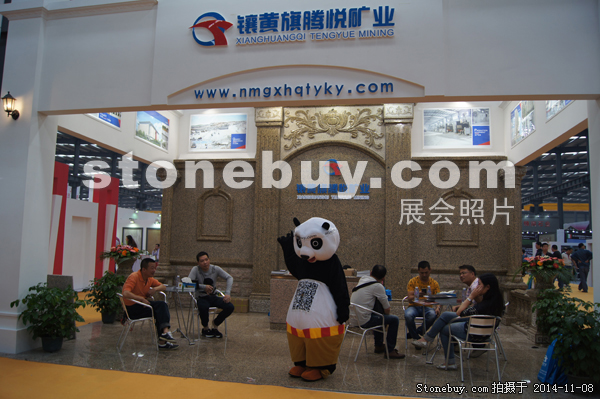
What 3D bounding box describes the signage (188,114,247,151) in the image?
[{"bbox_3d":[-1.929,-1.577,10.579,1.380,0.910,0.060,0,-5,10],"label":"signage"}]

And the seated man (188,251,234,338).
[{"bbox_3d":[-1.372,1.472,7.157,0.660,1.320,0.780,2,-5,-9],"label":"seated man"}]

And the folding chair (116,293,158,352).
[{"bbox_3d":[-2.342,1.756,6.497,0.570,0.760,0.560,3,-6,-20],"label":"folding chair"}]

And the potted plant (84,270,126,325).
[{"bbox_3d":[-3.208,1.699,7.818,0.830,0.880,0.820,1,-5,11],"label":"potted plant"}]

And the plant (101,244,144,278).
[{"bbox_3d":[-3.438,1.171,8.679,0.740,0.600,0.660,2,-5,-10],"label":"plant"}]

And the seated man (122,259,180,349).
[{"bbox_3d":[-2.167,1.501,6.530,0.820,1.280,0.530,1,-5,-2],"label":"seated man"}]

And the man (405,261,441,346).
[{"bbox_3d":[1.857,1.569,6.834,0.540,1.250,0.720,0,-5,16],"label":"man"}]

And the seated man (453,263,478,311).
[{"bbox_3d":[2.422,1.583,6.382,0.850,1.270,0.540,1,-5,0],"label":"seated man"}]

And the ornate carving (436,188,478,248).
[{"bbox_3d":[3.386,0.379,9.646,0.860,1.275,0.100,0,-6,10],"label":"ornate carving"}]

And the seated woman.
[{"bbox_3d":[1.952,1.517,5.545,0.980,1.210,0.500,0,-5,12],"label":"seated woman"}]

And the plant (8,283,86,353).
[{"bbox_3d":[-3.298,1.534,5.988,0.930,0.890,0.920,1,-5,11],"label":"plant"}]

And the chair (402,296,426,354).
[{"bbox_3d":[1.897,1.873,6.918,0.560,0.760,0.570,0,-5,14],"label":"chair"}]

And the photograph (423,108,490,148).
[{"bbox_3d":[3.211,-1.443,9.178,1.320,0.830,0.040,1,-5,11],"label":"photograph"}]

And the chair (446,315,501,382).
[{"bbox_3d":[2.050,1.698,5.302,0.560,0.740,0.550,2,-5,-3],"label":"chair"}]

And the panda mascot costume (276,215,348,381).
[{"bbox_3d":[0.150,1.104,5.197,0.750,1.800,0.640,-1,-6,31],"label":"panda mascot costume"}]

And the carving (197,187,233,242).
[{"bbox_3d":[-1.995,0.360,10.572,0.895,1.287,0.100,0,-6,10],"label":"carving"}]

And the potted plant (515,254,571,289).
[{"bbox_3d":[3.898,1.155,7.183,0.820,0.530,0.780,1,-5,11],"label":"potted plant"}]

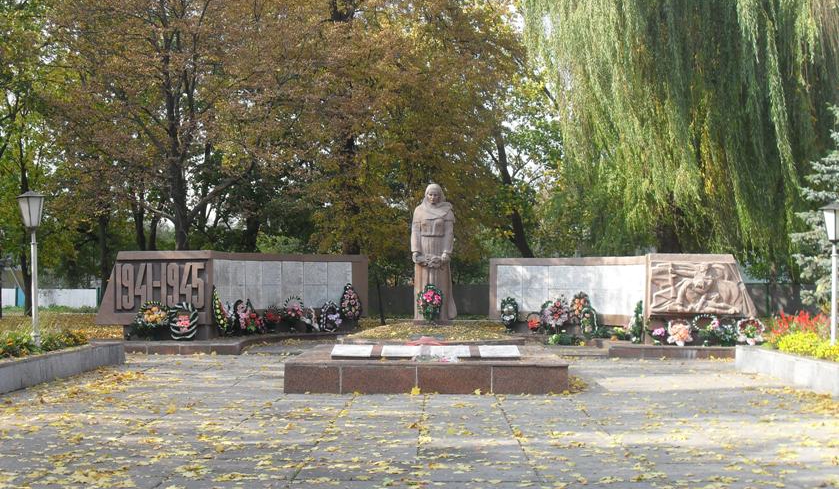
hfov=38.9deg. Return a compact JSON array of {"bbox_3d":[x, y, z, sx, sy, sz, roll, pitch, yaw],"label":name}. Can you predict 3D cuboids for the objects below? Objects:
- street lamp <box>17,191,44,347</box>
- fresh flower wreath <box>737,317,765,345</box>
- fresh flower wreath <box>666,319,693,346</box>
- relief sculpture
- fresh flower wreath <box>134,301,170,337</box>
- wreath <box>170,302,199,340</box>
[{"bbox_3d":[-7.403,0.462,22.600,0.500,2.980,0.500,-1,-2,1],"label":"street lamp"},{"bbox_3d":[7.860,2.042,28.200,0.660,0.630,0.220,0,-10,5],"label":"fresh flower wreath"},{"bbox_3d":[5.999,2.030,27.400,0.600,0.646,0.300,0,-7,0],"label":"fresh flower wreath"},{"bbox_3d":[6.792,1.032,28.500,2.550,1.360,0.300,0,-2,4],"label":"relief sculpture"},{"bbox_3d":[-6.408,1.776,28.500,0.864,0.864,0.280,0,-12,0],"label":"fresh flower wreath"},{"bbox_3d":[-5.640,1.848,28.500,0.650,0.880,0.210,0,-10,-3],"label":"wreath"}]

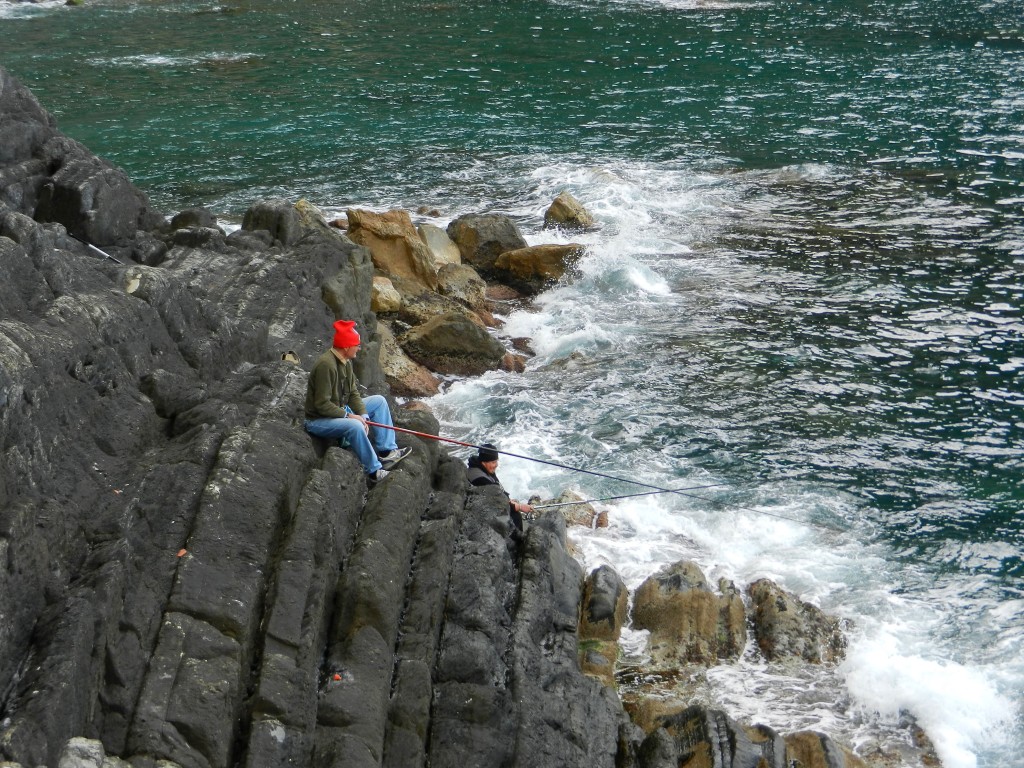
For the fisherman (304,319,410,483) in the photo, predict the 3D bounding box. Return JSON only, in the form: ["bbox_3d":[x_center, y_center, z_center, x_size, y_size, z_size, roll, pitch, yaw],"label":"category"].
[{"bbox_3d":[-1.250,0.100,18.680,0.830,1.260,0.660,6,21,17],"label":"fisherman"}]

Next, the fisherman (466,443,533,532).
[{"bbox_3d":[-0.070,1.090,19.750,0.760,1.200,0.600,8,21,21],"label":"fisherman"}]

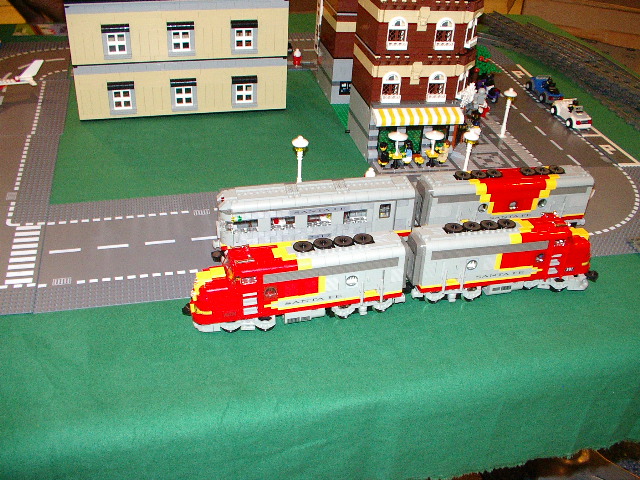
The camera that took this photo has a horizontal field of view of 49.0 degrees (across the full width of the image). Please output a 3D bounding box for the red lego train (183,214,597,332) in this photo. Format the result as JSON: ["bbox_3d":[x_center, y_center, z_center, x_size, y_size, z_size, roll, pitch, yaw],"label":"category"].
[{"bbox_3d":[0.110,0.031,0.888,0.560,0.104,0.053,-6,36,-14],"label":"red lego train"}]

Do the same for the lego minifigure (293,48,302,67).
[{"bbox_3d":[-0.050,-0.406,1.567,0.023,0.042,0.015,-5,35,-13],"label":"lego minifigure"}]

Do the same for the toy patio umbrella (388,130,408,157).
[{"bbox_3d":[0.131,-0.162,1.180,0.033,0.045,0.033,-5,35,-13],"label":"toy patio umbrella"}]

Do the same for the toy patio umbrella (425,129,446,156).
[{"bbox_3d":[0.193,-0.164,1.192,0.033,0.045,0.033,-5,35,-13],"label":"toy patio umbrella"}]

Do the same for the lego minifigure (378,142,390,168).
[{"bbox_3d":[0.109,-0.144,1.187,0.022,0.038,0.024,15,36,16],"label":"lego minifigure"}]

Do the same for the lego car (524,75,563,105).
[{"bbox_3d":[0.488,-0.330,1.510,0.042,0.040,0.091,-4,35,-11],"label":"lego car"}]

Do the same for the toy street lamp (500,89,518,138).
[{"bbox_3d":[0.348,-0.236,1.306,0.025,0.095,0.025,-5,35,-13],"label":"toy street lamp"}]

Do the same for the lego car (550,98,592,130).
[{"bbox_3d":[0.512,-0.259,1.408,0.042,0.040,0.090,-5,35,-13],"label":"lego car"}]

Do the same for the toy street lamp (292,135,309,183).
[{"bbox_3d":[-0.031,-0.121,1.101,0.025,0.094,0.025,-5,35,-13],"label":"toy street lamp"}]

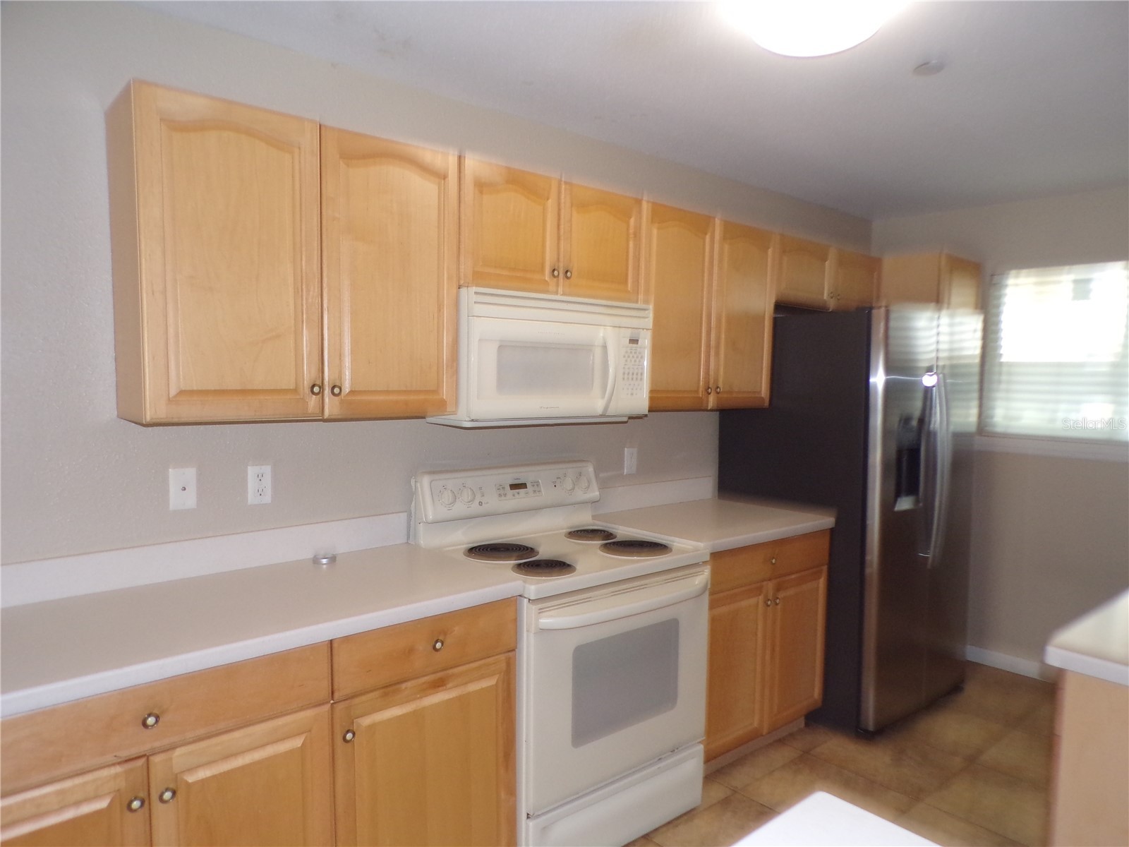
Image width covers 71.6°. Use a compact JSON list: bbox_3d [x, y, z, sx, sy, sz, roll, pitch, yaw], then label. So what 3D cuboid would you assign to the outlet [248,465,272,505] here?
[{"bbox_3d":[-0.871,0.178,2.243,0.067,0.117,0.008,-2,5,-42],"label":"outlet"}]

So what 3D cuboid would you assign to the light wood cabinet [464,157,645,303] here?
[{"bbox_3d":[-0.116,-0.609,2.653,0.773,0.371,0.311,-2,5,-42],"label":"light wood cabinet"}]

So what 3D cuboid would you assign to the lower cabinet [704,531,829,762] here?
[{"bbox_3d":[0.561,0.830,3.171,0.824,0.817,0.610,-2,5,-42],"label":"lower cabinet"}]

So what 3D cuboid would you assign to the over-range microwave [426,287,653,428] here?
[{"bbox_3d":[-0.100,-0.215,2.652,0.770,0.406,0.380,-2,5,-42],"label":"over-range microwave"}]

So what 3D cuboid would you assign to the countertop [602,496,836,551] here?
[{"bbox_3d":[0.584,0.402,3.151,0.876,0.041,0.622,-2,5,-42],"label":"countertop"}]

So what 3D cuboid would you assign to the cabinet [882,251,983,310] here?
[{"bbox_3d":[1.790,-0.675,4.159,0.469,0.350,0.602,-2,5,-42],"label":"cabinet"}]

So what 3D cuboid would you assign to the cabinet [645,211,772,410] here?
[{"bbox_3d":[0.482,-0.442,3.202,0.841,0.754,0.311,-2,5,-42],"label":"cabinet"}]

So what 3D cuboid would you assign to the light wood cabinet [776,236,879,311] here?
[{"bbox_3d":[1.158,-0.695,3.788,0.962,0.301,0.311,-2,5,-42],"label":"light wood cabinet"}]

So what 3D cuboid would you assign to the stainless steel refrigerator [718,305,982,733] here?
[{"bbox_3d":[1.329,0.389,3.644,0.918,1.752,0.819,-2,5,-42],"label":"stainless steel refrigerator"}]

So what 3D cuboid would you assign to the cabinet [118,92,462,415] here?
[{"bbox_3d":[-0.724,-0.394,2.125,0.845,0.754,0.311,-2,5,-42],"label":"cabinet"}]

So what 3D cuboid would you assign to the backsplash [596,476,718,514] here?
[{"bbox_3d":[0.376,0.312,3.362,0.824,0.104,0.020,-2,5,-42],"label":"backsplash"}]

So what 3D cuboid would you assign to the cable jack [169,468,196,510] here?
[{"bbox_3d":[-1.024,0.176,2.105,0.070,0.118,0.008,-2,5,-42],"label":"cable jack"}]

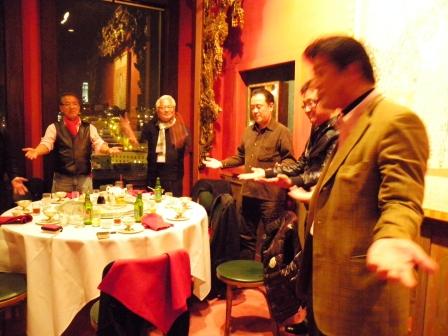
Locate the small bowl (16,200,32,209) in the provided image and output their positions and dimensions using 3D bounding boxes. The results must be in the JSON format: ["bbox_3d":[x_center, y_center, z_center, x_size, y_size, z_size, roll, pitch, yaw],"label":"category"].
[{"bbox_3d":[-1.581,0.297,2.875,0.122,0.060,0.122,2,6,0],"label":"small bowl"}]

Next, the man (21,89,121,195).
[{"bbox_3d":[-1.436,0.161,3.444,0.820,1.733,0.480,-1,7,-21],"label":"man"}]

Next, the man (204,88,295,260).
[{"bbox_3d":[0.188,0.283,2.724,0.500,1.742,0.620,-4,9,-42],"label":"man"}]

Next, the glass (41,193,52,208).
[{"bbox_3d":[-1.488,0.267,3.048,0.074,0.108,0.074,2,6,0],"label":"glass"}]

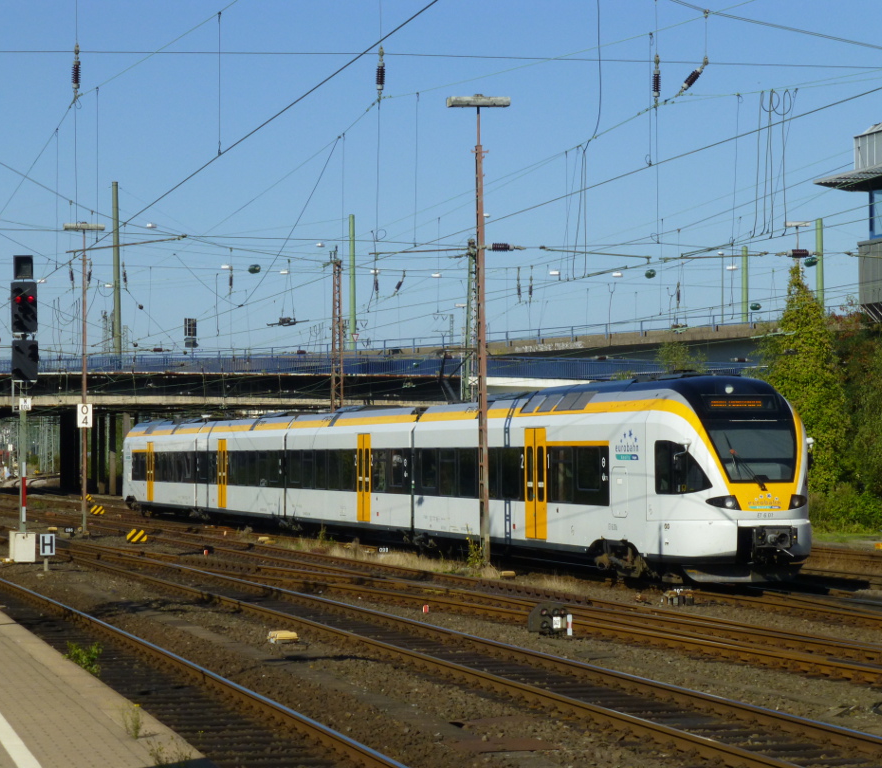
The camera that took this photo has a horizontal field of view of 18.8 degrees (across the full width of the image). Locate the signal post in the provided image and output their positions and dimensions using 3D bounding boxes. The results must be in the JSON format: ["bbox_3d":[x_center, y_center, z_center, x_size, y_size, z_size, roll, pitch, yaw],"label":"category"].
[{"bbox_3d":[-10.257,0.578,65.500,0.670,7.400,0.550,0,-2,-10],"label":"signal post"}]

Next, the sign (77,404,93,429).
[{"bbox_3d":[-11.767,1.048,88.000,0.490,0.780,0.050,0,-2,-10],"label":"sign"}]

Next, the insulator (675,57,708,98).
[{"bbox_3d":[3.792,-4.636,40.300,0.140,0.780,0.140,40,-11,-12],"label":"insulator"}]

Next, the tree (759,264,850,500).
[{"bbox_3d":[12.999,0.343,96.000,3.300,9.200,3.200,0,-2,0],"label":"tree"}]

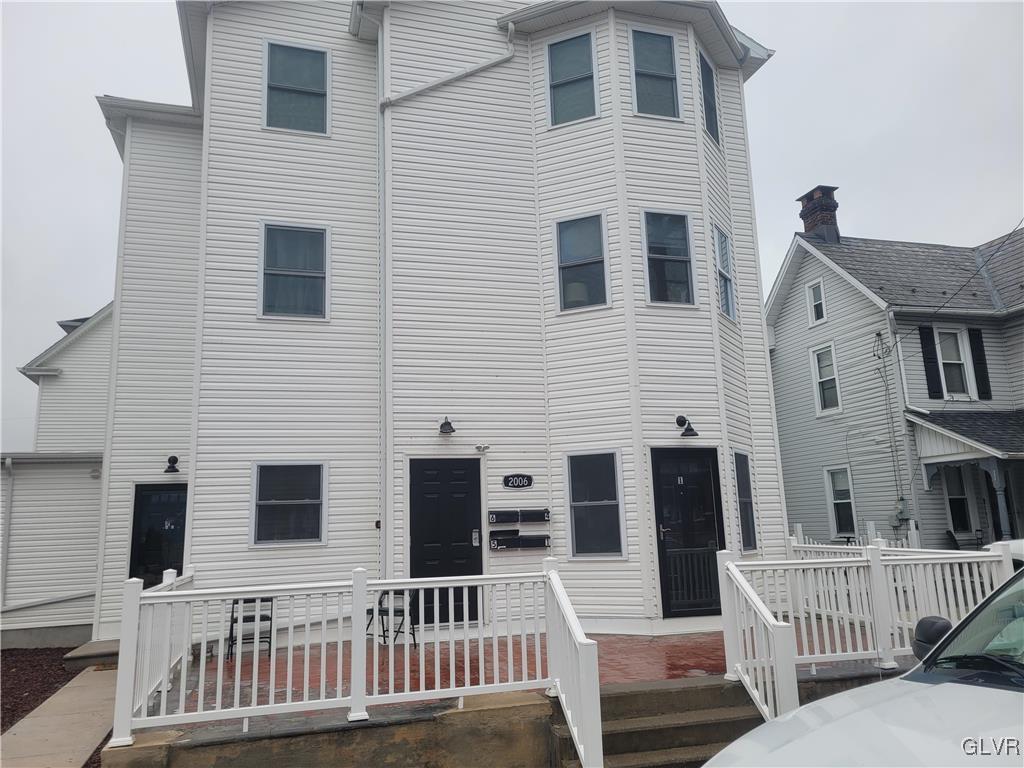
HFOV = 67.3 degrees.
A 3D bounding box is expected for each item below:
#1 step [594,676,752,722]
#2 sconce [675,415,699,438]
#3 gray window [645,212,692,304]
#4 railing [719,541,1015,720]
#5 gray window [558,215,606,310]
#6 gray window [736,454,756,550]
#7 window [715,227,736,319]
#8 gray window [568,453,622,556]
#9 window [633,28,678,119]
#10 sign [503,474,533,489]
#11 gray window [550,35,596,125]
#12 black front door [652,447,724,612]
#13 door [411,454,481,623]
[{"bbox_3d":[1.089,2.496,6.107,1.600,0.180,0.420,1,-12,-16],"label":"step"},{"bbox_3d":[2.242,0.521,9.838,0.250,0.290,0.311,1,-11,-17],"label":"sconce"},{"bbox_3d":[2.121,-1.697,10.396,0.660,1.280,0.080,1,-11,-17],"label":"gray window"},{"bbox_3d":[3.325,2.062,6.340,3.080,1.420,0.860,1,-12,-16],"label":"railing"},{"bbox_3d":[0.951,-1.661,10.518,0.660,1.280,0.100,-8,-13,28],"label":"gray window"},{"bbox_3d":[3.175,1.593,10.420,0.100,1.290,0.660,-9,-14,30],"label":"gray window"},{"bbox_3d":[3.084,-1.617,11.175,0.080,1.280,0.660,-8,-12,31],"label":"window"},{"bbox_3d":[1.058,1.550,9.876,0.660,1.280,0.080,-6,-11,23],"label":"gray window"},{"bbox_3d":[2.057,-4.428,10.977,0.660,1.310,0.100,1,-12,-16],"label":"window"},{"bbox_3d":[0.079,1.266,10.021,0.405,0.205,0.025,1,-11,-17],"label":"sign"},{"bbox_3d":[0.847,-4.327,10.929,0.660,1.280,0.080,-6,-11,23],"label":"gray window"},{"bbox_3d":[2.251,1.842,9.661,0.940,2.080,0.080,1,-12,-16],"label":"black front door"},{"bbox_3d":[-0.821,1.952,9.674,0.920,2.040,0.080,1,-12,-16],"label":"door"}]

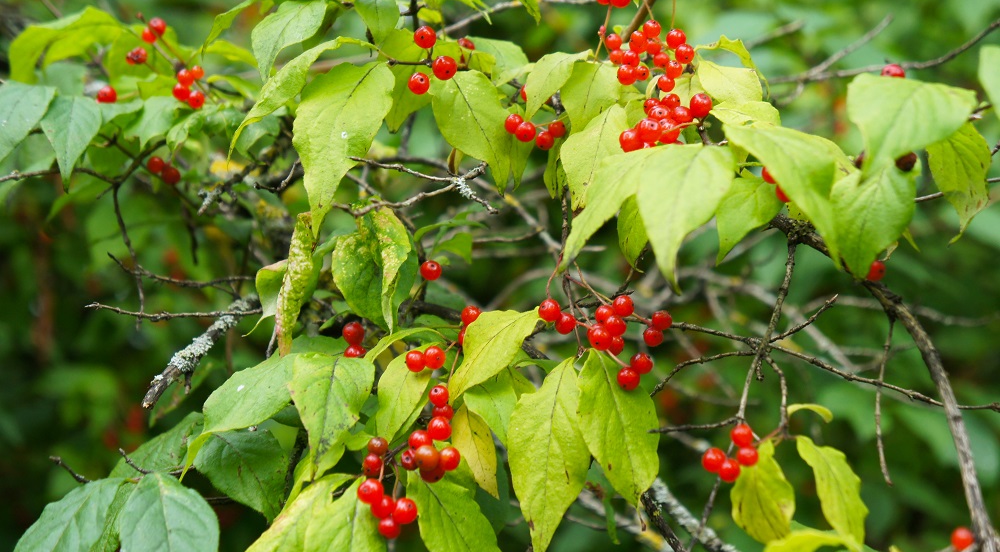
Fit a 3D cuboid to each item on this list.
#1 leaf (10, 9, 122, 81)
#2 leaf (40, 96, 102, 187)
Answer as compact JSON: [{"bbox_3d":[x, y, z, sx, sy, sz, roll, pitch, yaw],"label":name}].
[{"bbox_3d":[-0.179,-0.096,0.940,0.047,0.031,0.027,0,7,0],"label":"leaf"},{"bbox_3d":[-0.189,-0.059,1.000,0.027,0.048,0.014,4,-32,0],"label":"leaf"}]

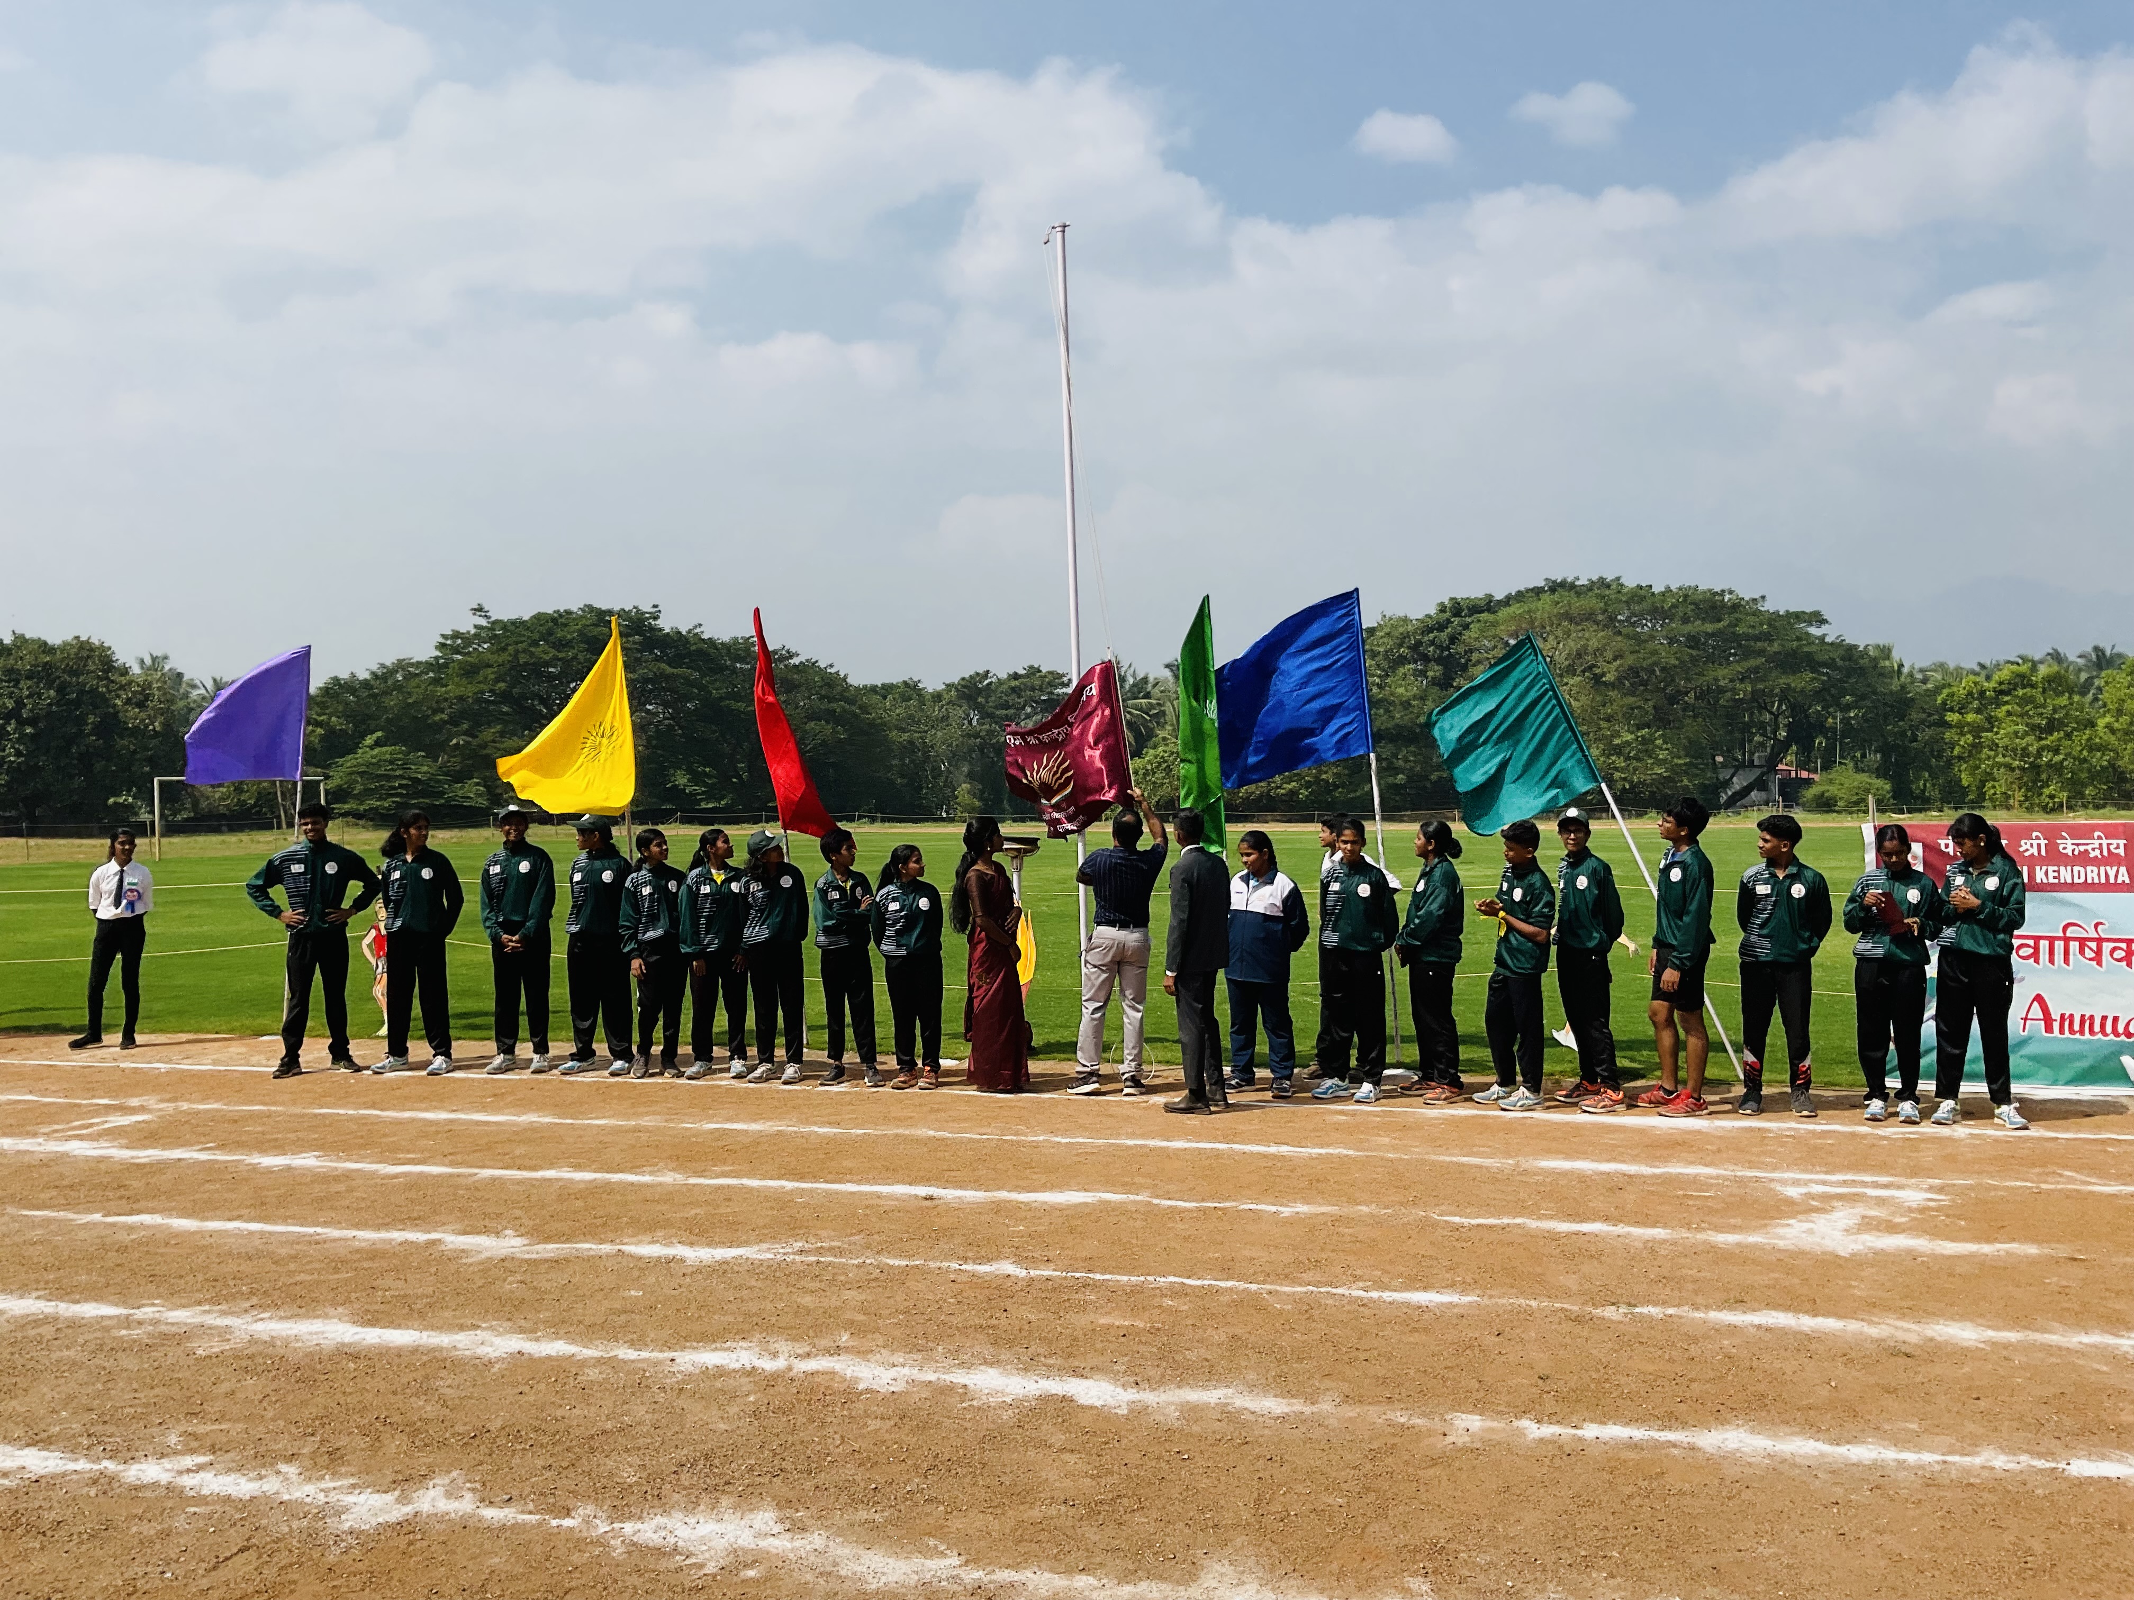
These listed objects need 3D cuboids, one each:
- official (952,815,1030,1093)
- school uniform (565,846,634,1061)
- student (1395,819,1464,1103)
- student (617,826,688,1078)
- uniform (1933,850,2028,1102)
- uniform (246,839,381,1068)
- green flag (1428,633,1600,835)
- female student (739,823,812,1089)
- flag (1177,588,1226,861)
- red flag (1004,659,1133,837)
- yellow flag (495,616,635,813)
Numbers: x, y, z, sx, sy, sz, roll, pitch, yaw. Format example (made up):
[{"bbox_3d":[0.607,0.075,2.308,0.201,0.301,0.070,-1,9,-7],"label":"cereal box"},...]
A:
[{"bbox_3d":[-0.451,0.906,10.627,0.380,1.624,0.430,-1,0,20],"label":"official"},{"bbox_3d":[-2.984,0.988,11.387,0.430,1.412,0.270,-1,0,10],"label":"school uniform"},{"bbox_3d":[2.077,0.905,10.240,0.300,1.590,0.420,-1,0,-25],"label":"student"},{"bbox_3d":[-2.607,0.950,11.250,0.400,1.554,0.290,0,0,-22],"label":"student"},{"bbox_3d":[4.722,0.926,9.240,0.470,1.300,0.320,0,0,43],"label":"uniform"},{"bbox_3d":[-4.911,1.000,11.650,0.850,1.460,0.320,-1,0,-22],"label":"uniform"},{"bbox_3d":[2.600,-0.367,10.500,0.770,1.020,0.200,-24,0,5],"label":"green flag"},{"bbox_3d":[-1.803,0.959,11.050,0.430,1.557,0.300,0,0,-1],"label":"female student"},{"bbox_3d":[0.884,-0.496,11.700,0.320,1.702,0.400,0,0,6],"label":"flag"},{"bbox_3d":[-0.015,-0.302,10.600,0.740,1.000,0.280,-9,0,5],"label":"red flag"},{"bbox_3d":[-3.627,-0.620,12.900,1.000,1.420,0.400,0,0,-3],"label":"yellow flag"}]

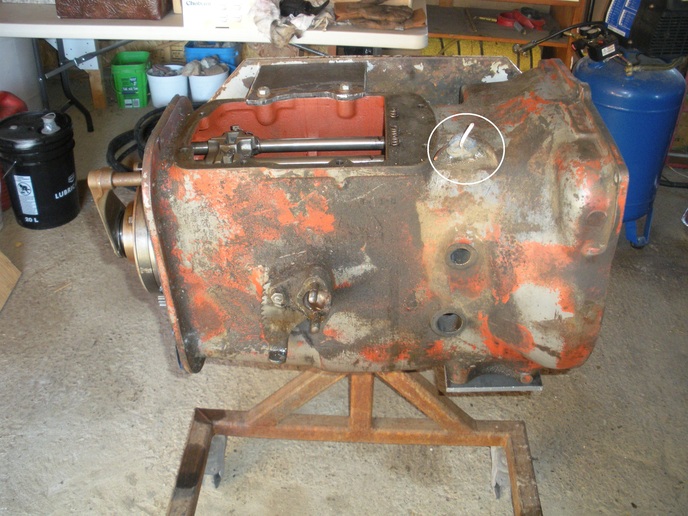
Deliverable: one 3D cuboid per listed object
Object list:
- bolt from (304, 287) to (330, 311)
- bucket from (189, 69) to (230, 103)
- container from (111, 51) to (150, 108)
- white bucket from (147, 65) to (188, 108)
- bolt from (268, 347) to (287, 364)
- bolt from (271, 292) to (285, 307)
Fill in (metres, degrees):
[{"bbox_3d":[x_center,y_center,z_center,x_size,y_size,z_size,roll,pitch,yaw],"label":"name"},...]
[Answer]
[{"bbox_3d":[-0.042,0.067,1.160,0.038,0.036,0.032,2,32,0],"label":"bolt"},{"bbox_3d":[-0.775,-0.985,4.096,0.230,0.195,0.230,1,32,-1],"label":"bucket"},{"bbox_3d":[-1.193,-1.008,4.064,0.200,0.260,0.235,-3,33,-7],"label":"container"},{"bbox_3d":[-1.003,-0.972,4.069,0.230,0.195,0.230,1,32,-1],"label":"white bucket"},{"bbox_3d":[-0.115,0.169,1.235,0.029,0.025,0.022,2,32,0],"label":"bolt"},{"bbox_3d":[-0.111,0.069,1.195,0.020,0.019,0.015,2,32,0],"label":"bolt"}]

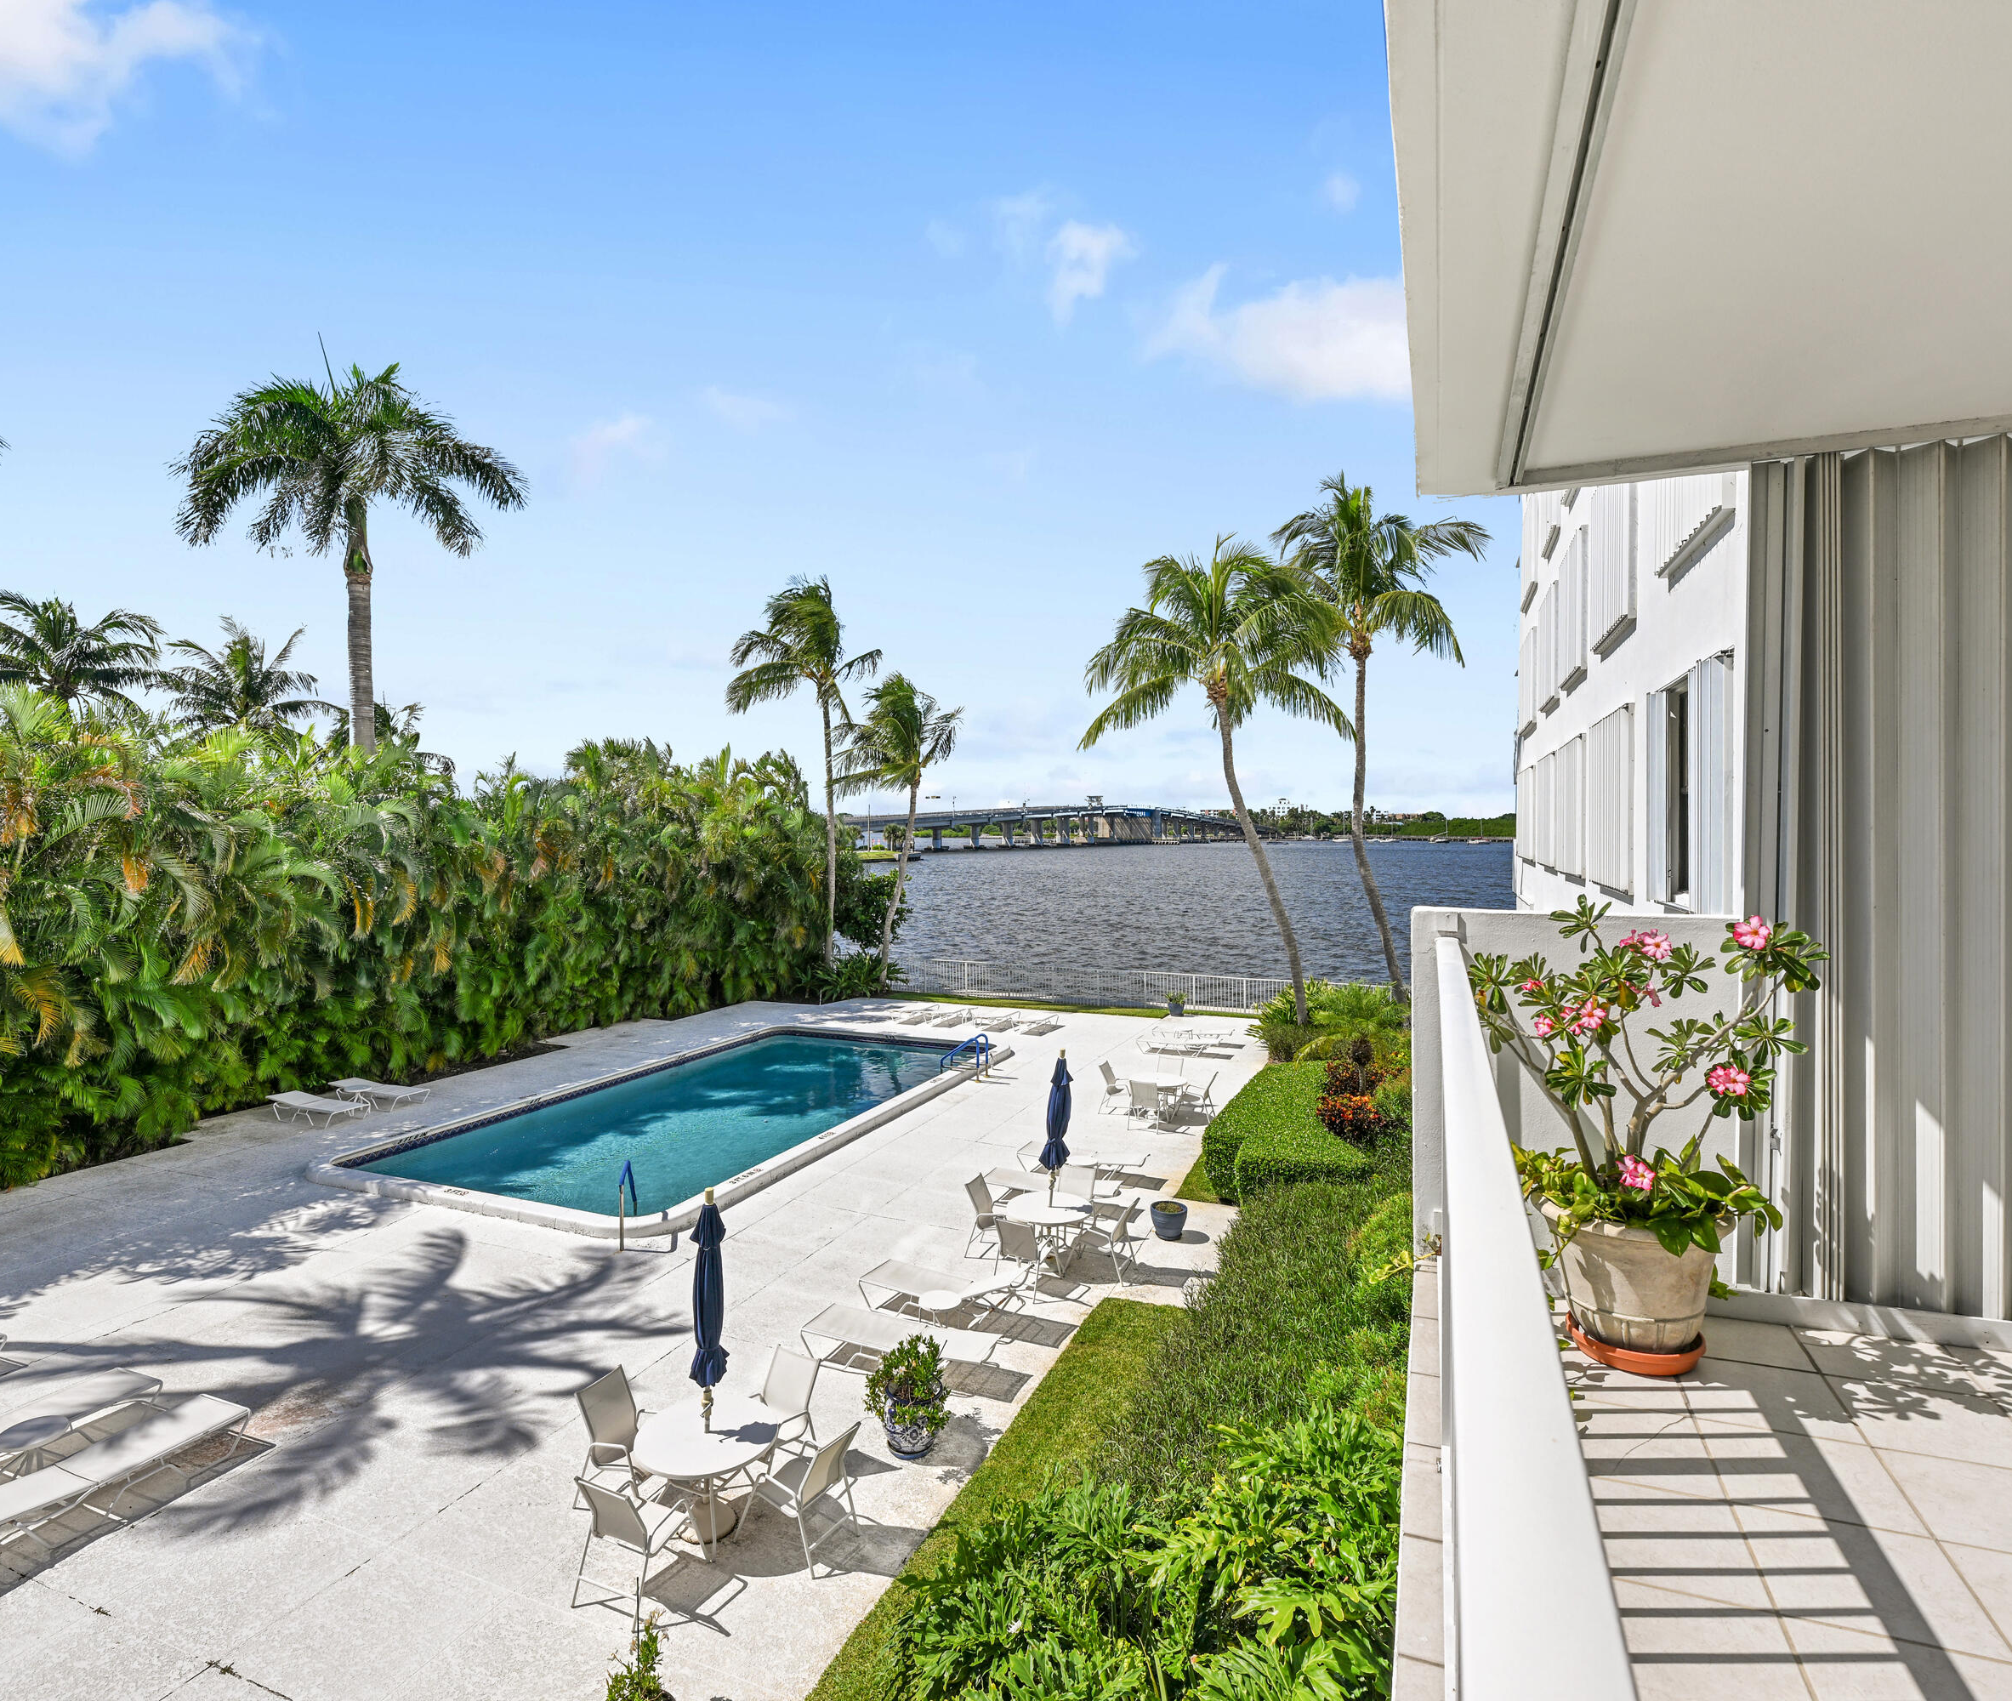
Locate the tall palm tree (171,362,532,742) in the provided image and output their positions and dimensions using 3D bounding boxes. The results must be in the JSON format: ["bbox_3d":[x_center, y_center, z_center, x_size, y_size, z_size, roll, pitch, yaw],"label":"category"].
[{"bbox_3d":[-16.780,-3.770,25.451,7.200,17.570,7.200,0,1,24],"label":"tall palm tree"}]

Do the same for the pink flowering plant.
[{"bbox_3d":[1.710,0.585,2.688,0.800,0.900,0.720,0,1,24],"label":"pink flowering plant"}]

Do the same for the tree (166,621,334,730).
[{"bbox_3d":[-29.581,-2.126,38.972,5.600,13.930,5.600,0,1,24],"label":"tree"}]

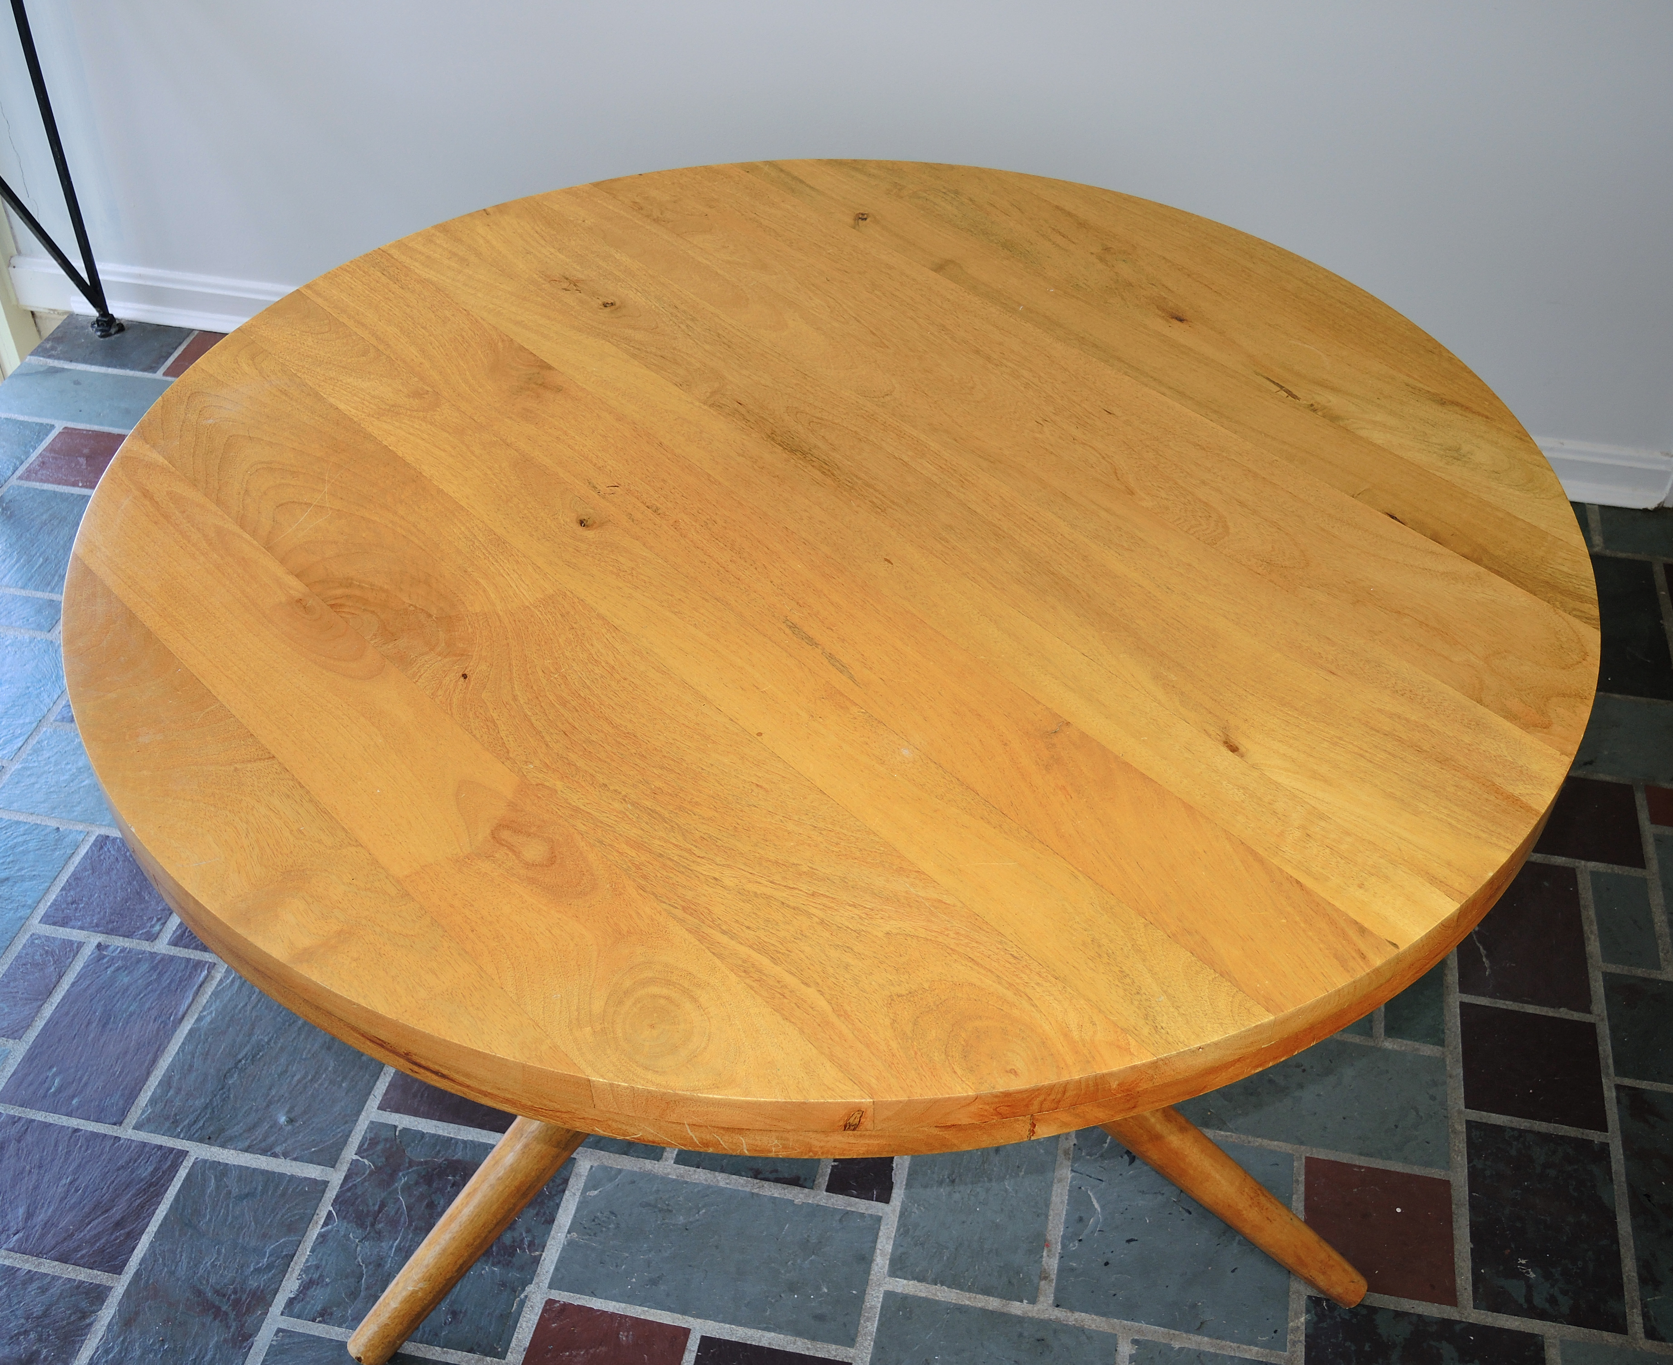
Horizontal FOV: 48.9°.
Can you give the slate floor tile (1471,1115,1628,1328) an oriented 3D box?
[{"bbox_3d":[0.685,0.527,1.785,0.139,0.012,0.208,8,44,9],"label":"slate floor tile"}]

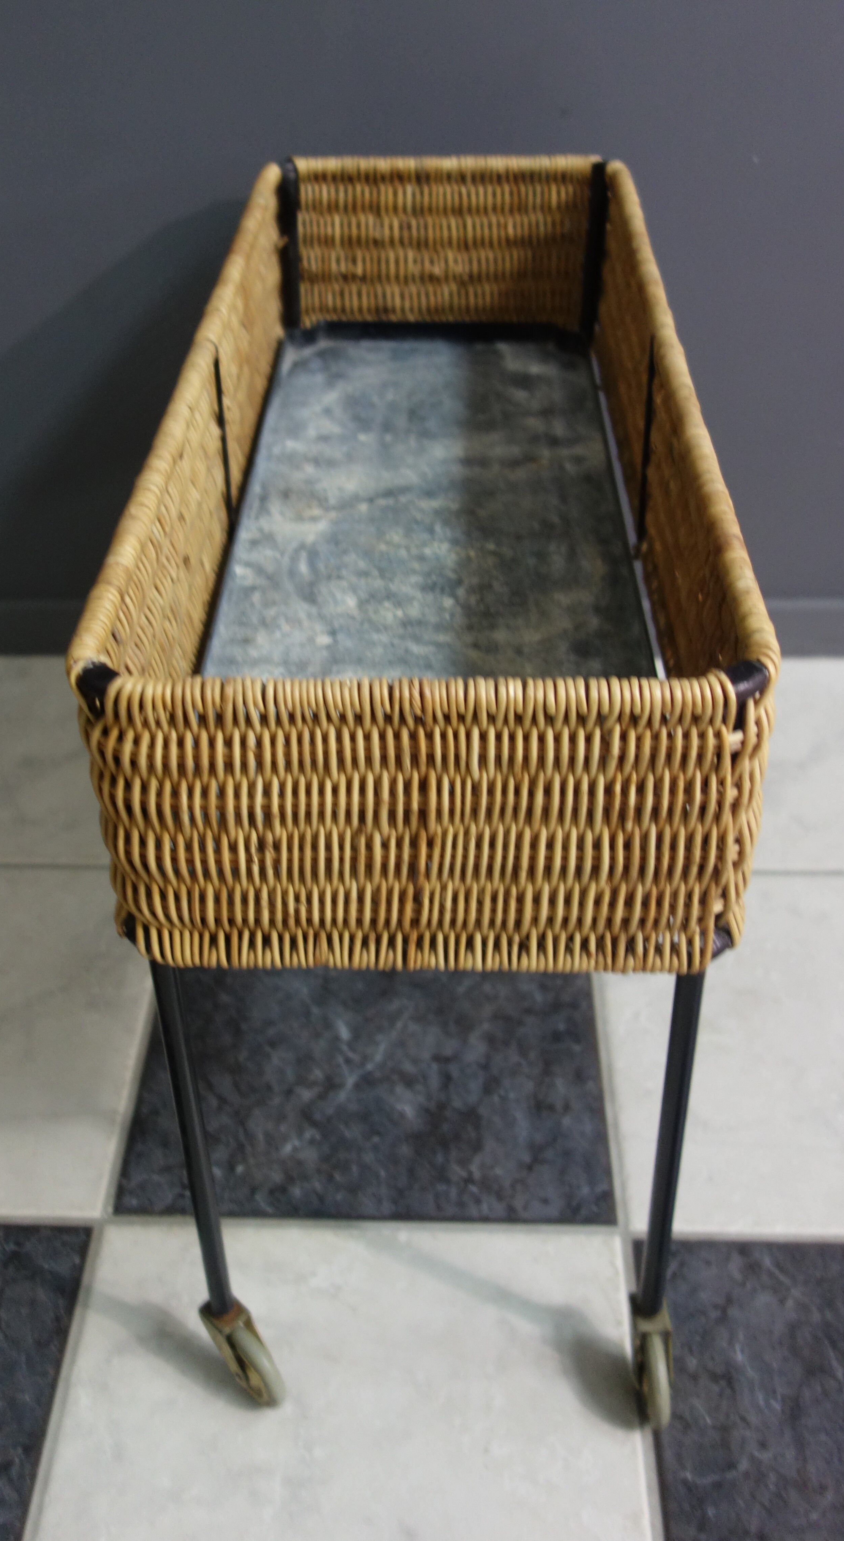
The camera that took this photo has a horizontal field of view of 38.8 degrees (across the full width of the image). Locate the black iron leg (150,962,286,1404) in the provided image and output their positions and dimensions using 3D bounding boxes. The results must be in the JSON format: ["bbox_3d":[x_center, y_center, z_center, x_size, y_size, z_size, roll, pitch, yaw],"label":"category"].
[{"bbox_3d":[-0.126,0.281,0.763,0.065,0.442,0.040,2,37,1],"label":"black iron leg"}]

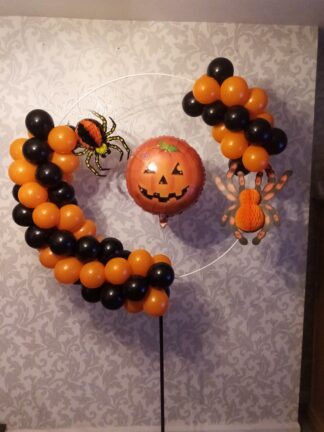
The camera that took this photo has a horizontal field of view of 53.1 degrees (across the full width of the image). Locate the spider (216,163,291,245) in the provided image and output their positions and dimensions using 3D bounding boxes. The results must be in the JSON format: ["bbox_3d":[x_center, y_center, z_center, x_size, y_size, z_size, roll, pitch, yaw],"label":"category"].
[{"bbox_3d":[0.406,-0.056,1.440,0.345,0.365,0.110,-1,7,-3],"label":"spider"}]

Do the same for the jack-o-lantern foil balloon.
[{"bbox_3d":[0.017,-0.153,1.460,0.355,0.400,0.200,4,7,0],"label":"jack-o-lantern foil balloon"}]

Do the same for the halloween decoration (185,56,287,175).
[{"bbox_3d":[0.331,-0.452,1.460,0.460,0.510,0.270,-1,7,-3],"label":"halloween decoration"}]

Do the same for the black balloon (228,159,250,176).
[{"bbox_3d":[0.375,-0.246,1.515,0.120,0.125,0.120,0,6,-2],"label":"black balloon"}]

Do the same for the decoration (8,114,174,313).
[{"bbox_3d":[-0.318,-0.002,1.515,0.750,0.954,0.290,0,6,-3],"label":"decoration"}]

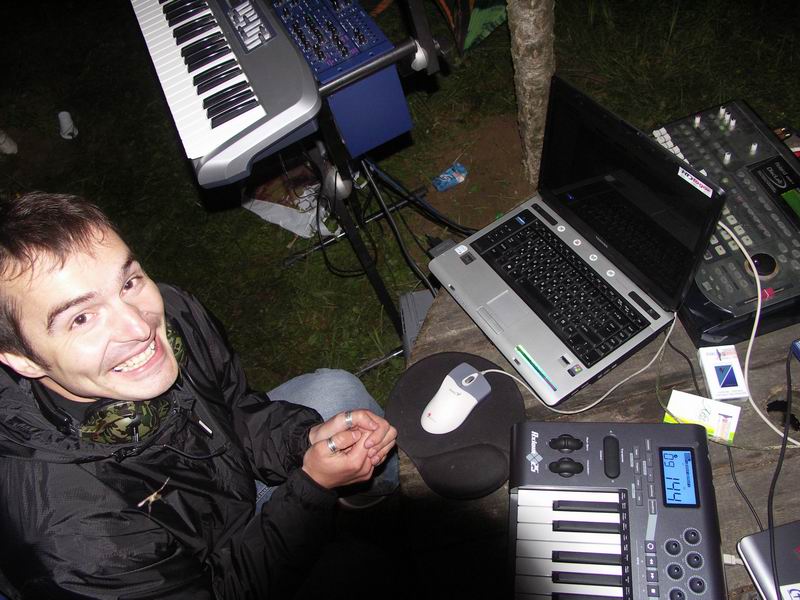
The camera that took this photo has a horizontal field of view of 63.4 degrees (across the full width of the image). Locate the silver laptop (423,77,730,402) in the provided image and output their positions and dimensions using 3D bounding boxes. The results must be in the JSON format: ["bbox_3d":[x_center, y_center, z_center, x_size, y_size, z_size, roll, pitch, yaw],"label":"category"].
[{"bbox_3d":[0.248,-0.098,1.052,0.312,0.292,0.364,-33,55,-9],"label":"silver laptop"}]

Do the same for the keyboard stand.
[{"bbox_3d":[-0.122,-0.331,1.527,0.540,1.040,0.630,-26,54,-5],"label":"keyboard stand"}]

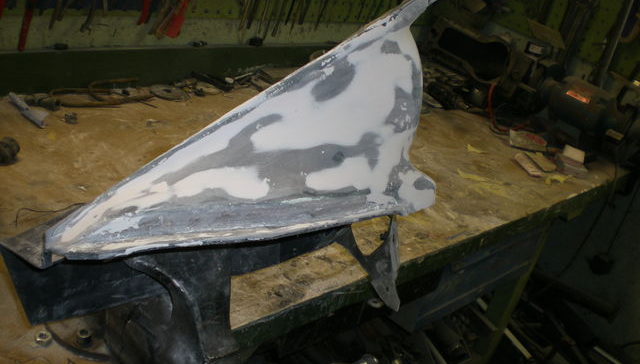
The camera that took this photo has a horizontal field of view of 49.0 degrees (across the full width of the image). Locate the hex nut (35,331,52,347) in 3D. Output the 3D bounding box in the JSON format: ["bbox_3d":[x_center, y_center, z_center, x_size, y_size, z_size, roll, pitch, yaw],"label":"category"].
[{"bbox_3d":[-0.337,0.193,0.857,0.019,0.009,0.020,35,31,33],"label":"hex nut"}]

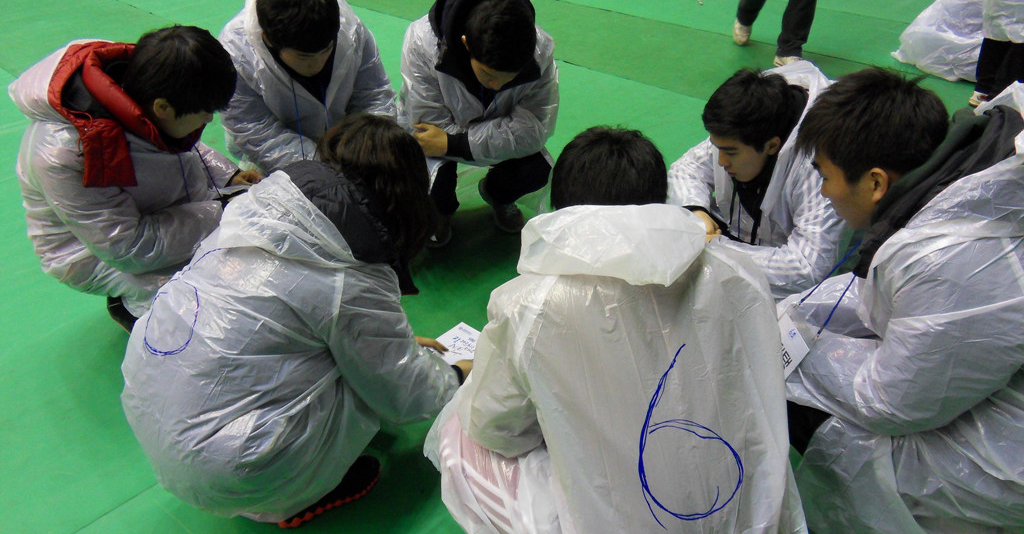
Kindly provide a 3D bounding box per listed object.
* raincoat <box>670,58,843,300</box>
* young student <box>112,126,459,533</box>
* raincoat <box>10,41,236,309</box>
[{"bbox_3d":[0.658,-0.199,1.932,0.530,0.760,0.570,29,44,36],"label":"raincoat"},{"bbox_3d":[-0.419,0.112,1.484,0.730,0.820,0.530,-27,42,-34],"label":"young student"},{"bbox_3d":[-0.972,-0.220,1.957,0.560,0.730,0.540,9,35,14],"label":"raincoat"}]

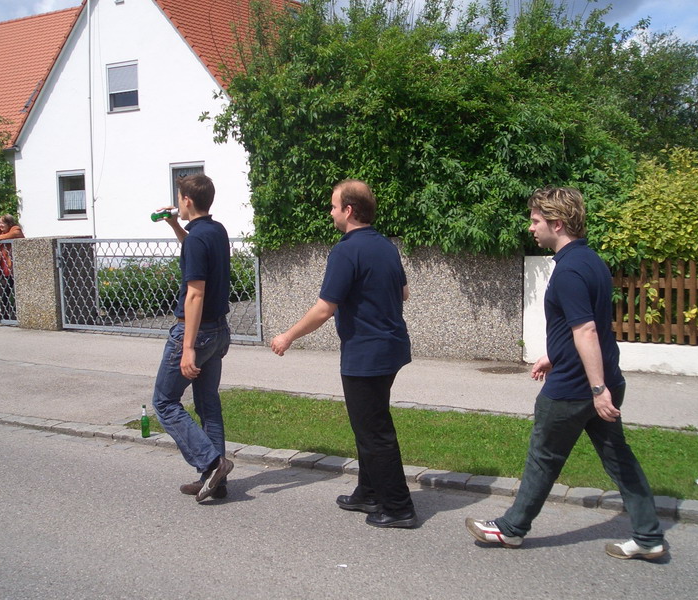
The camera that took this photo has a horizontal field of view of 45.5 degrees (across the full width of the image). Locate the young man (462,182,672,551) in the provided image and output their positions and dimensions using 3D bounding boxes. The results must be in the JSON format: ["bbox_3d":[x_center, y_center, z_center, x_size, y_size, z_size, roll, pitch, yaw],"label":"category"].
[{"bbox_3d":[1.000,0.346,3.879,0.910,1.740,0.580,2,7,27],"label":"young man"}]

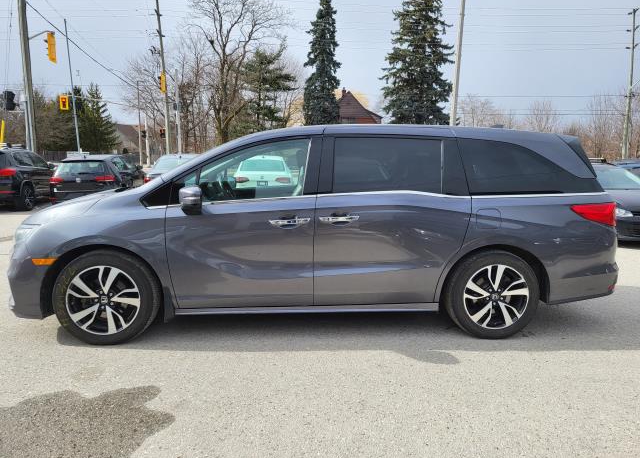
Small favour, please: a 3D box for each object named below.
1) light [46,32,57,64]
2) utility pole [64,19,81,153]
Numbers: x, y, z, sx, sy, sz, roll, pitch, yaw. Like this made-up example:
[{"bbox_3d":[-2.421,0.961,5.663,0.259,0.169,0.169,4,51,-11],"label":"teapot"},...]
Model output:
[{"bbox_3d":[-9.945,-6.703,17.752,0.360,1.080,0.600,0,8,0],"label":"light"},{"bbox_3d":[-17.966,-9.312,35.067,0.240,11.250,0.240,-2,8,0],"label":"utility pole"}]

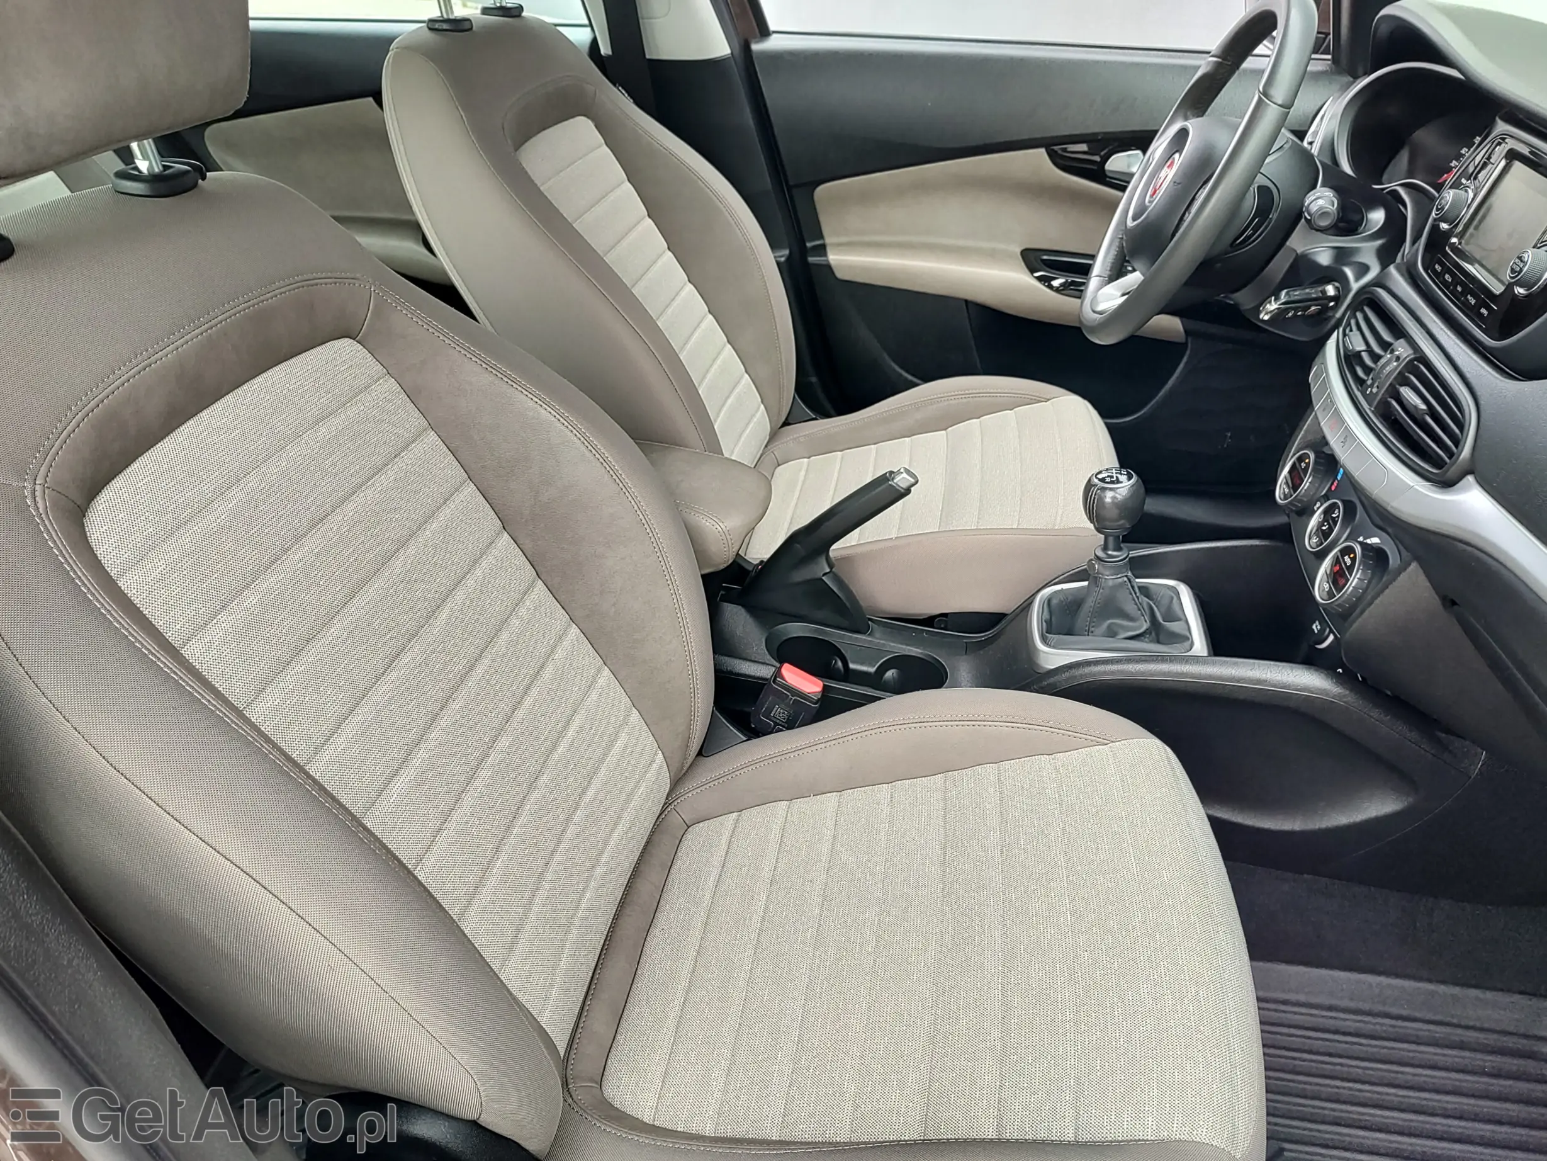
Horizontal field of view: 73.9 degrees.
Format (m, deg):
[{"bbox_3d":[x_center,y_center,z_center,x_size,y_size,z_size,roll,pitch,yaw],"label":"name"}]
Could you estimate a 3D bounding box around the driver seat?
[{"bbox_3d":[0.029,-0.322,1.246,0.855,0.780,0.525,6,35,9],"label":"driver seat"}]

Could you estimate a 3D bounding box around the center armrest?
[{"bbox_3d":[-0.149,-0.077,1.027,0.297,0.100,0.125,6,35,9],"label":"center armrest"}]

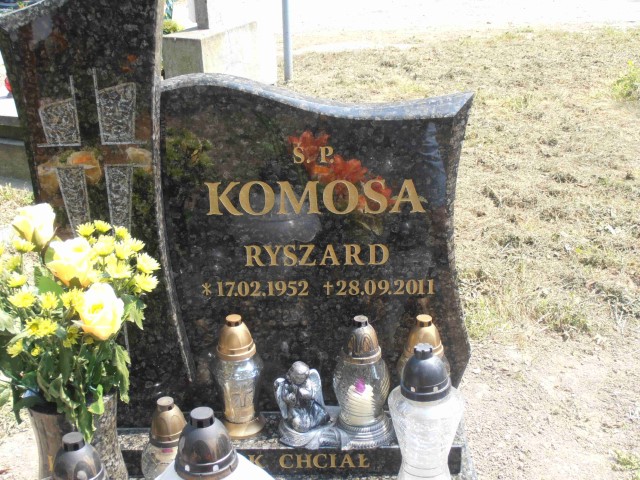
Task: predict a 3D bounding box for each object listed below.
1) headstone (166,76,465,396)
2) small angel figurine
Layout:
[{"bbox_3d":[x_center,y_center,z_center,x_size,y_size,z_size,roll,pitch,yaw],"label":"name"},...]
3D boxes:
[{"bbox_3d":[0.001,0.021,2.111,0.610,0.701,0.085,-1,23,0],"label":"headstone"},{"bbox_3d":[-0.025,0.314,2.100,0.122,0.168,0.105,-1,23,0],"label":"small angel figurine"}]

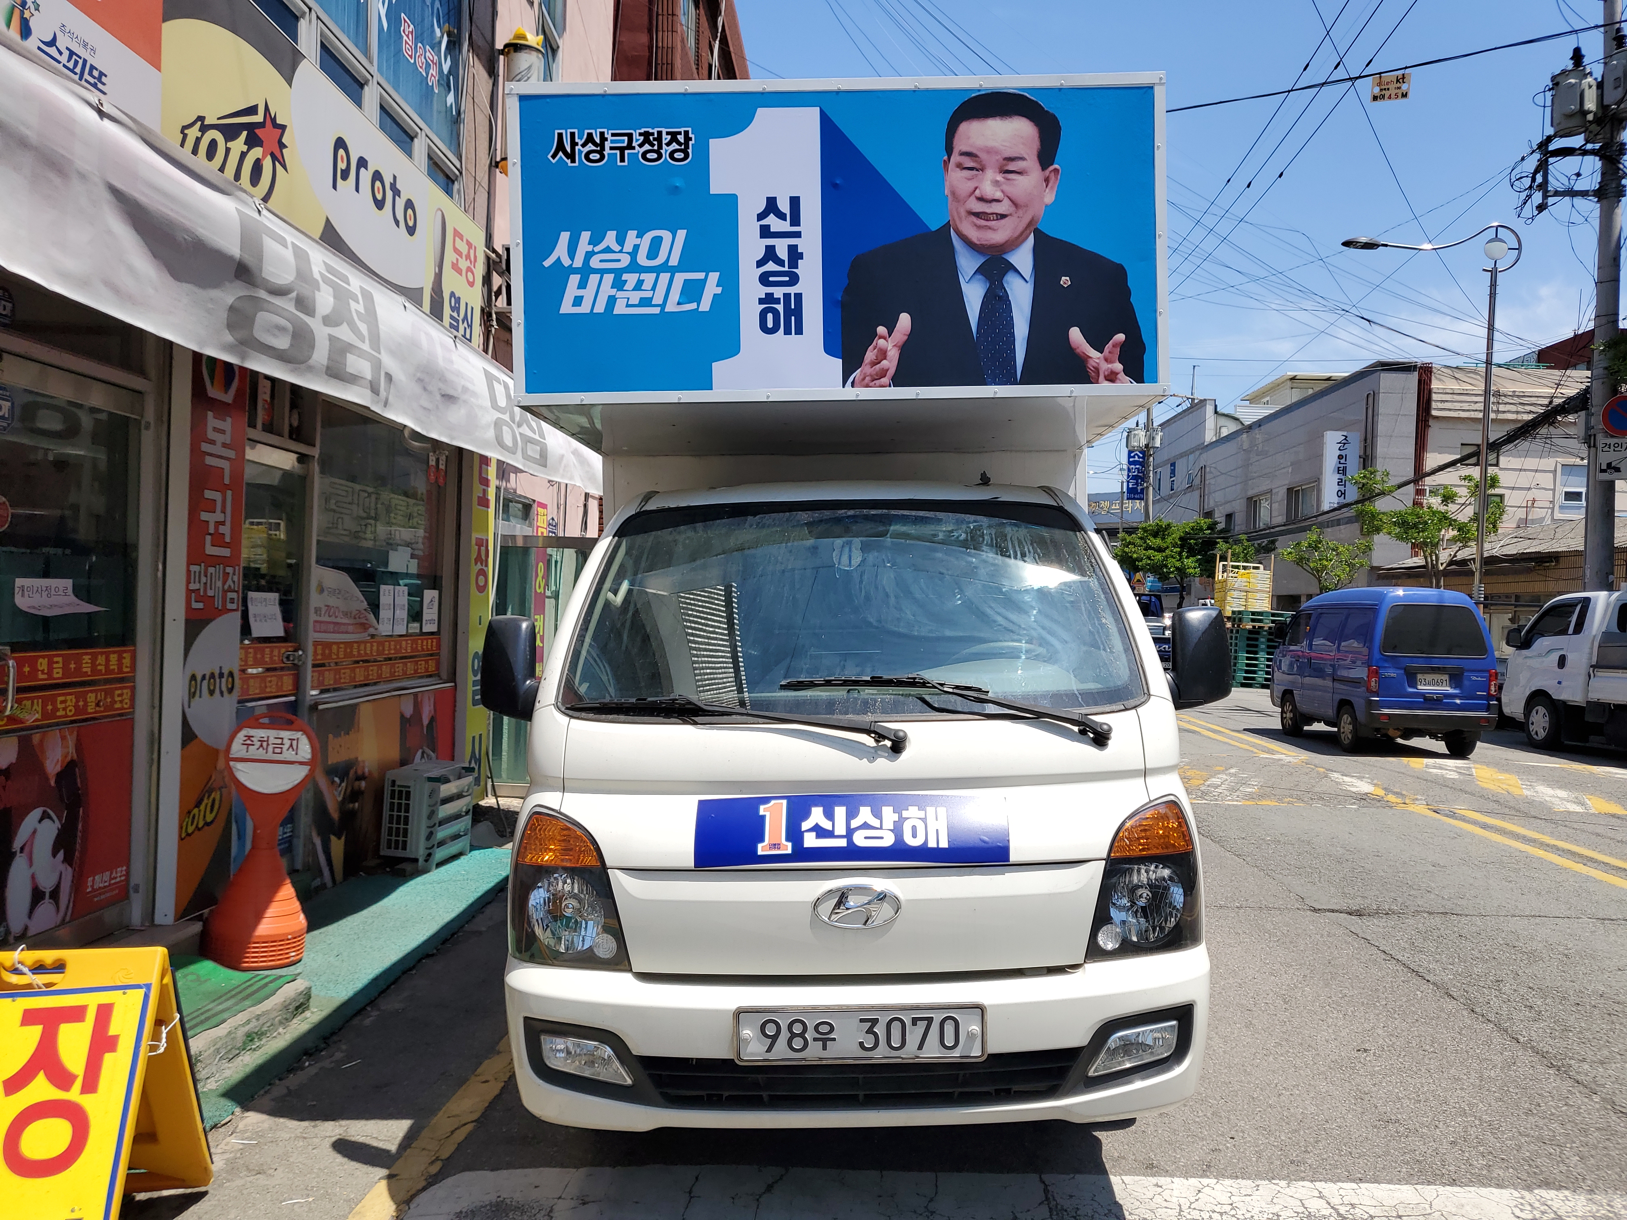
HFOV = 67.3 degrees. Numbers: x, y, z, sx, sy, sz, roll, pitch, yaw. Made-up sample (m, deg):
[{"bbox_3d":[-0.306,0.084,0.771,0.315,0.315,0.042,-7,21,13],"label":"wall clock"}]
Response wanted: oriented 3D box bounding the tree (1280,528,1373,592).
[{"bbox_3d":[12.250,-0.200,29.200,2.300,3.550,2.300,2,0,3],"label":"tree"}]

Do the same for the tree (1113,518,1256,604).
[{"bbox_3d":[12.800,-0.840,42.600,4.600,4.700,4.500,2,0,3],"label":"tree"}]

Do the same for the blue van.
[{"bbox_3d":[6.760,0.690,14.780,1.420,1.900,3.460,2,0,2],"label":"blue van"}]

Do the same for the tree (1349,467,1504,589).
[{"bbox_3d":[11.700,-0.530,23.300,2.950,4.300,2.900,2,0,3],"label":"tree"}]

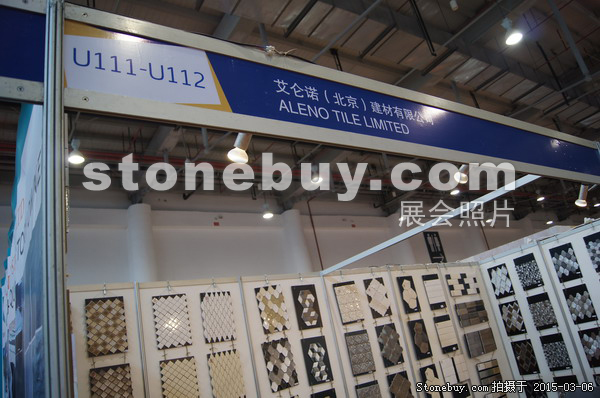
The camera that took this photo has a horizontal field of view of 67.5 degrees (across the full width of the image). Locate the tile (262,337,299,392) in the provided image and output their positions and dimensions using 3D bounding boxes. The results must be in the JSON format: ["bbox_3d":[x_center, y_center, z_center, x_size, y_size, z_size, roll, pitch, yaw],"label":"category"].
[{"bbox_3d":[-0.195,1.578,4.290,0.301,0.435,0.020,-2,-20,-37],"label":"tile"}]

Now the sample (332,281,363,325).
[{"bbox_3d":[0.538,1.157,5.038,0.307,0.440,0.020,0,-21,-37],"label":"sample"}]

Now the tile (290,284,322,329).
[{"bbox_3d":[0.077,1.142,4.743,0.302,0.453,0.020,3,-23,-36],"label":"tile"}]

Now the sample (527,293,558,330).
[{"bbox_3d":[3.193,1.475,5.914,0.020,0.433,0.296,3,-23,-34],"label":"sample"}]

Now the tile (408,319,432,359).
[{"bbox_3d":[1.444,1.685,5.391,0.283,0.441,0.022,3,-25,-35],"label":"tile"}]

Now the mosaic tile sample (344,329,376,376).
[{"bbox_3d":[0.648,1.653,4.830,0.308,0.439,0.022,3,-25,-35],"label":"mosaic tile sample"}]

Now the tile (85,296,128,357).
[{"bbox_3d":[-1.543,1.018,3.593,0.292,0.449,0.020,3,-23,-36],"label":"tile"}]

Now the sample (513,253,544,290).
[{"bbox_3d":[3.099,0.985,6.087,0.020,0.437,0.297,3,-23,-34],"label":"sample"}]

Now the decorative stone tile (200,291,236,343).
[{"bbox_3d":[-0.756,1.090,4.146,0.302,0.450,0.020,3,-23,-36],"label":"decorative stone tile"}]

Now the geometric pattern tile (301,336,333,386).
[{"bbox_3d":[0.174,1.617,4.504,0.297,0.440,0.022,3,-25,-35],"label":"geometric pattern tile"}]

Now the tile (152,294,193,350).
[{"bbox_3d":[-1.105,1.062,3.899,0.300,0.449,0.020,3,-23,-36],"label":"tile"}]

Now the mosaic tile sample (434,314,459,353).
[{"bbox_3d":[1.843,1.706,5.671,0.302,0.438,0.022,3,-25,-35],"label":"mosaic tile sample"}]

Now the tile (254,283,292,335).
[{"bbox_3d":[-0.273,1.093,4.450,0.295,0.448,0.022,3,-25,-35],"label":"tile"}]

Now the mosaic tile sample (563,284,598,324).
[{"bbox_3d":[3.456,1.293,5.537,0.020,0.433,0.292,3,-23,-34],"label":"mosaic tile sample"}]

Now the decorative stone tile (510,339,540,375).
[{"bbox_3d":[3.139,2.204,6.243,0.020,0.440,0.290,2,-23,-34],"label":"decorative stone tile"}]

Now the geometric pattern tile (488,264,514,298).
[{"bbox_3d":[2.950,1.209,6.571,0.020,0.440,0.292,2,-23,-34],"label":"geometric pattern tile"}]

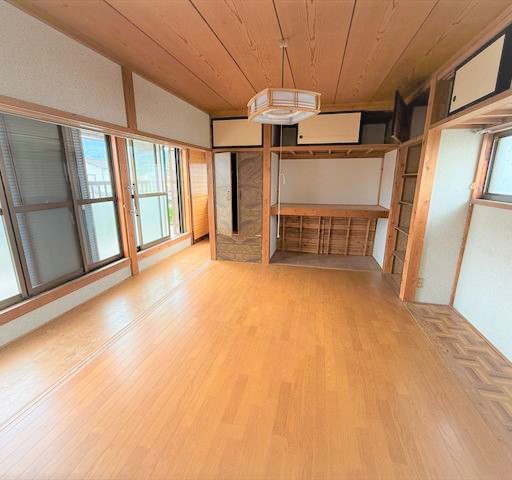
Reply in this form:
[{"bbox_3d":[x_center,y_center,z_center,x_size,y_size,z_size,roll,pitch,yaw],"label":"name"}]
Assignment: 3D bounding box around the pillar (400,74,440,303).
[{"bbox_3d":[1.758,-0.431,2.737,0.111,2.311,0.119,3,14,12],"label":"pillar"}]

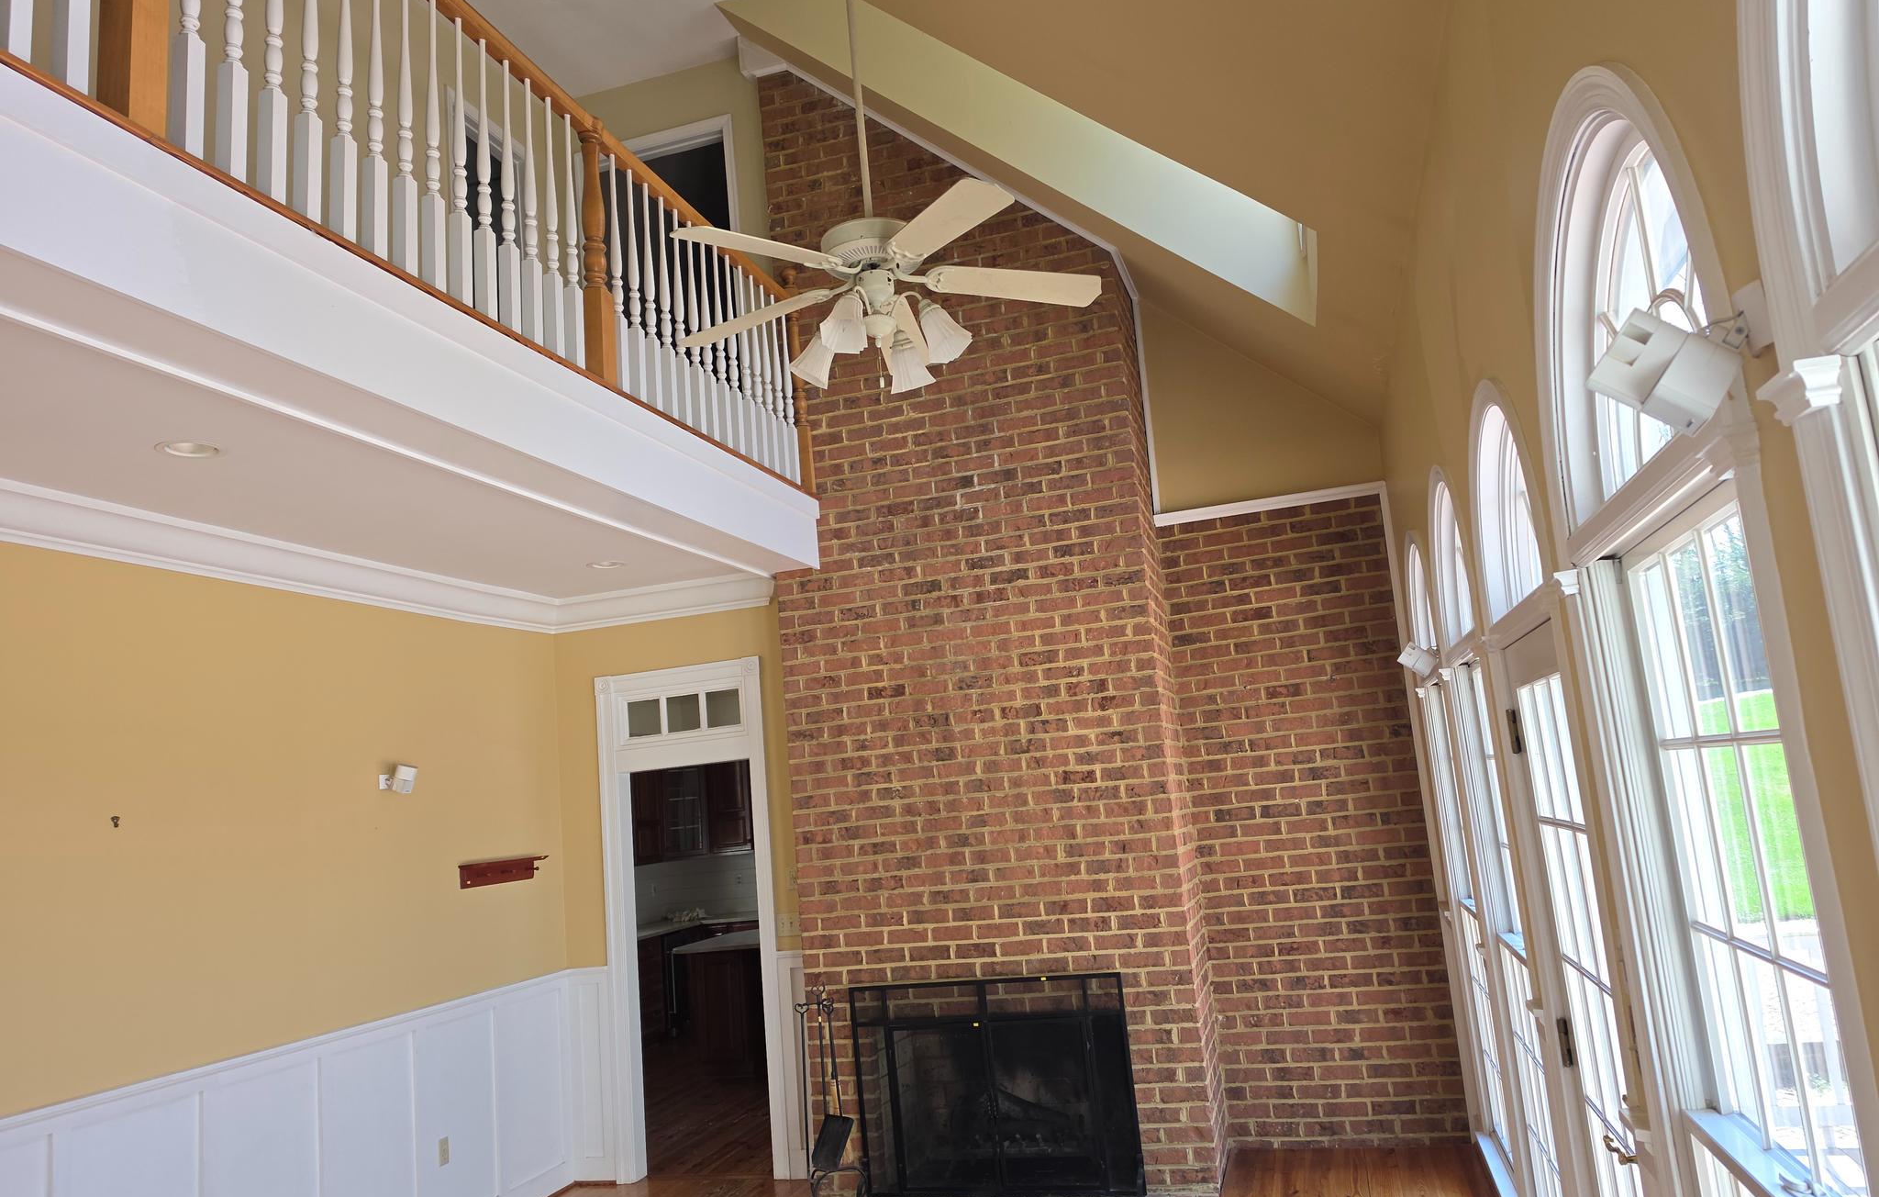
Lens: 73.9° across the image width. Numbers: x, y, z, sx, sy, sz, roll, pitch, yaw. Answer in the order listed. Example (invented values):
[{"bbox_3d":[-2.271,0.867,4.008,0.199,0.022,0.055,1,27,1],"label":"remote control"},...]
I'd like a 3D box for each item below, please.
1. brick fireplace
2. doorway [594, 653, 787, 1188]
[{"bbox_3d":[0.689,-0.136,6.168,2.937,5.607,0.658,-7,-9,15],"label":"brick fireplace"},{"bbox_3d":[-1.261,1.624,6.398,0.947,2.549,0.137,-7,-9,15],"label":"doorway"}]

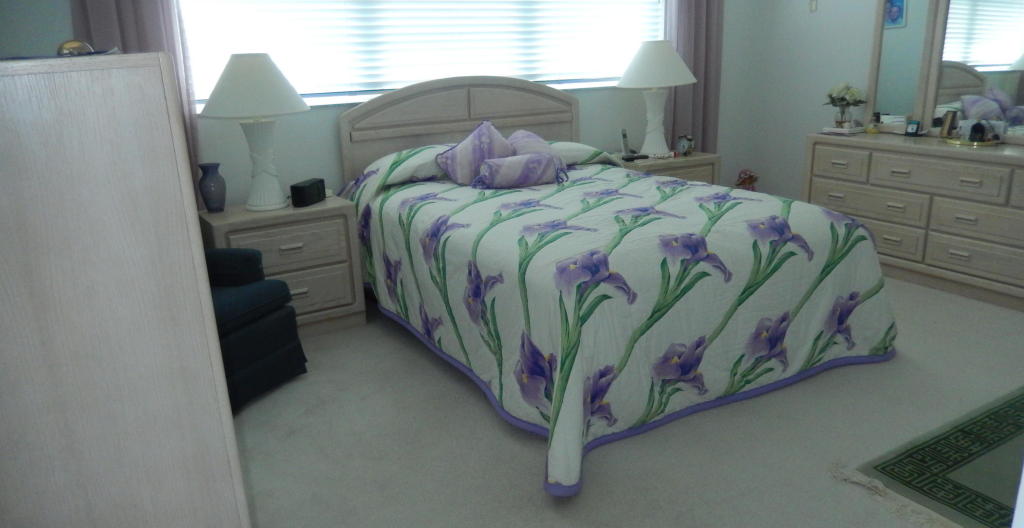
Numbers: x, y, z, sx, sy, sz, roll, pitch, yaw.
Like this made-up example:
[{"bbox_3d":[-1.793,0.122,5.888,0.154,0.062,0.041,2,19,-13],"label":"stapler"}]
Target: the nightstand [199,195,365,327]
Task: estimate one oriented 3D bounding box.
[{"bbox_3d":[-1.212,0.018,3.936,0.694,0.643,0.462,-11,18,-28],"label":"nightstand"}]

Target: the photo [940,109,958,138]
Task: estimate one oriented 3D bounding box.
[{"bbox_3d":[2.620,-0.842,4.456,0.045,0.170,0.120,0,16,7],"label":"photo"}]

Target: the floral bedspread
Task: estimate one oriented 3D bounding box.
[{"bbox_3d":[0.379,-0.043,3.693,1.770,0.790,2.160,-11,18,-28],"label":"floral bedspread"}]

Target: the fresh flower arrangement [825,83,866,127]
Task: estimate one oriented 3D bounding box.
[{"bbox_3d":[2.221,-1.057,4.932,0.260,0.290,0.260,-11,18,-28],"label":"fresh flower arrangement"}]

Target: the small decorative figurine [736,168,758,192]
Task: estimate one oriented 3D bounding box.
[{"bbox_3d":[1.751,-0.615,5.506,0.160,0.210,0.140,3,17,15],"label":"small decorative figurine"}]

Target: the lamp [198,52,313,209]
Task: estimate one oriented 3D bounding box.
[{"bbox_3d":[-1.290,-0.672,3.781,0.530,0.773,0.530,-11,18,-28],"label":"lamp"}]

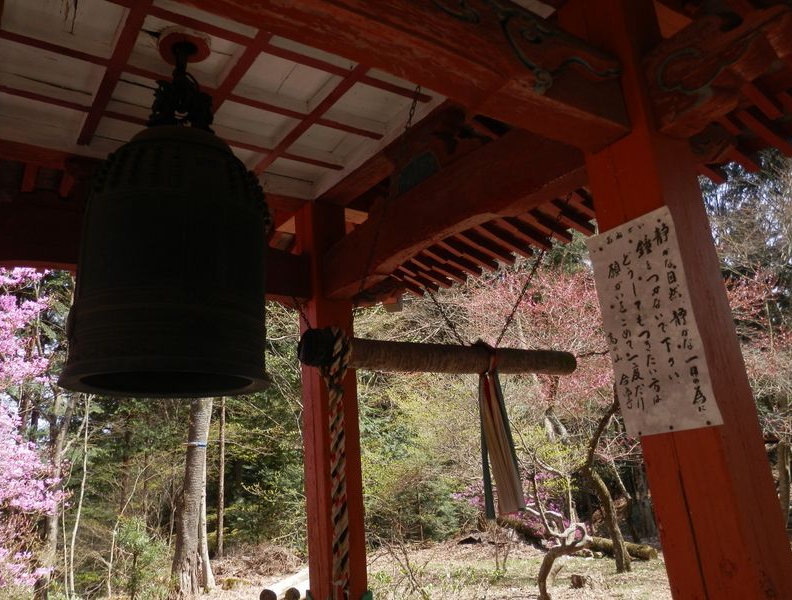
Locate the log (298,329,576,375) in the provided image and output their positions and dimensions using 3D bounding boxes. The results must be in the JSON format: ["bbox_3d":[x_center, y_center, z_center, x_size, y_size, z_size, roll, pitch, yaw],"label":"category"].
[{"bbox_3d":[0.293,0.279,3.094,1.601,0.152,0.138,5,-14,-31],"label":"log"}]

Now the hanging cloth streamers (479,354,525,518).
[{"bbox_3d":[0.518,0.680,3.153,0.160,0.760,0.130,6,-17,-34],"label":"hanging cloth streamers"}]

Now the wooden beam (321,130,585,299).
[{"bbox_3d":[0.163,-0.386,3.167,0.152,0.368,2.231,5,-14,-31],"label":"wooden beam"}]

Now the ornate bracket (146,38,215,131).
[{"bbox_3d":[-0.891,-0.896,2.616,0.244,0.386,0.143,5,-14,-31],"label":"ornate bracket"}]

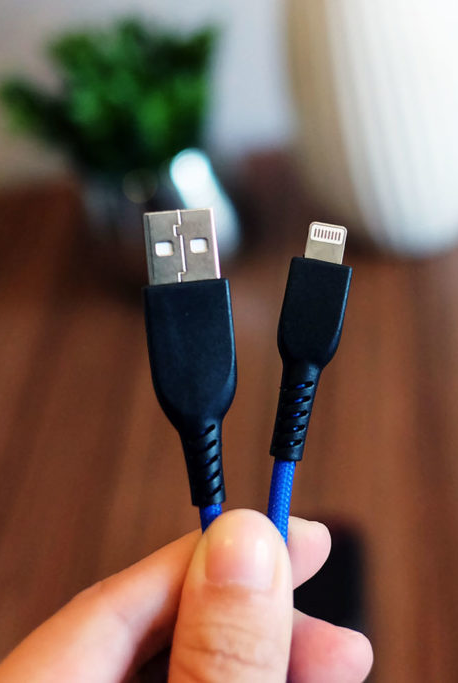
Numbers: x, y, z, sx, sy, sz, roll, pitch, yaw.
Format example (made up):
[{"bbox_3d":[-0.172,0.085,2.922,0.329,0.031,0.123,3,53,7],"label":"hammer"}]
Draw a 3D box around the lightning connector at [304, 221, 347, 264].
[{"bbox_3d":[0.017,-0.018,0.136,0.007,0.002,0.007,8,88,9],"label":"lightning connector"}]

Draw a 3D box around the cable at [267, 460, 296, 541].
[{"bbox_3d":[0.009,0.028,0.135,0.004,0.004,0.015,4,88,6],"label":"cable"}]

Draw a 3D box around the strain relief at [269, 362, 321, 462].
[{"bbox_3d":[0.012,0.013,0.136,0.006,0.006,0.017,9,88,8],"label":"strain relief"}]

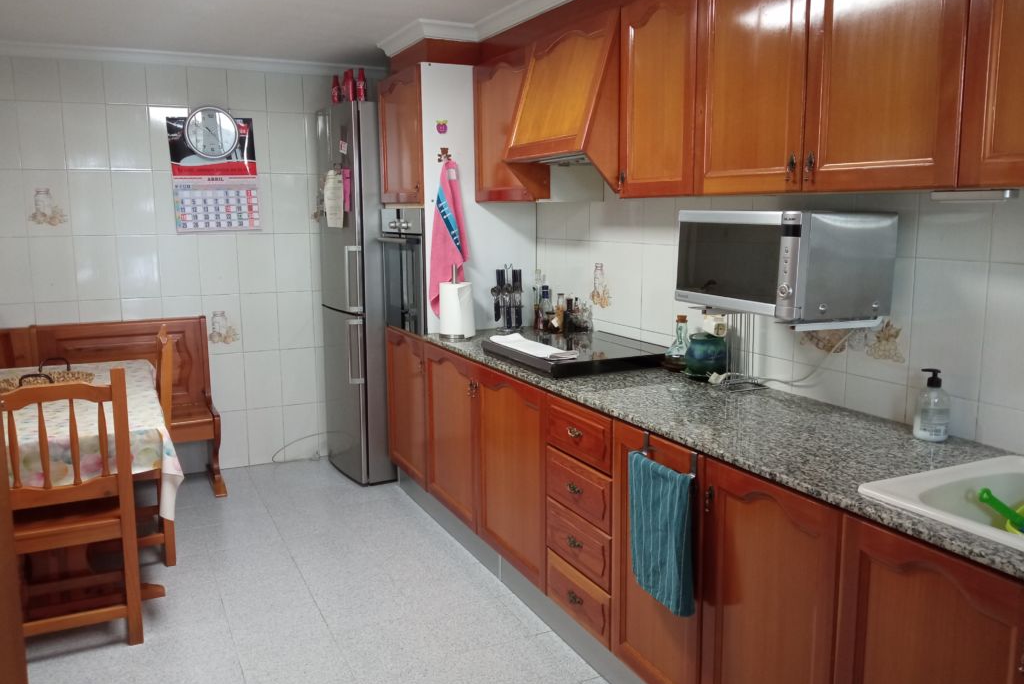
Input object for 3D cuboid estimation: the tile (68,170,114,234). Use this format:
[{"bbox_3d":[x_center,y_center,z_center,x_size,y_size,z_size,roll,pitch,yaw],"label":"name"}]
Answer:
[{"bbox_3d":[-2.159,-0.714,4.112,0.198,0.332,0.010,-5,10,-26],"label":"tile"}]

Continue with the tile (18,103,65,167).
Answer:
[{"bbox_3d":[-2.339,-1.027,3.963,0.200,0.334,0.010,-5,10,-26],"label":"tile"}]

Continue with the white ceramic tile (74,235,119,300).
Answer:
[{"bbox_3d":[-2.158,-0.383,4.160,0.200,0.334,0.010,-5,10,-26],"label":"white ceramic tile"}]

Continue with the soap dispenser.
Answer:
[{"bbox_3d":[1.058,0.153,2.002,0.085,0.176,0.085,3,10,19],"label":"soap dispenser"}]

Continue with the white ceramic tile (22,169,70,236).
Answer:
[{"bbox_3d":[-2.339,-0.698,4.023,0.200,0.334,0.010,-5,10,-26],"label":"white ceramic tile"}]

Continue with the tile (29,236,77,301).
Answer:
[{"bbox_3d":[-2.358,-0.375,4.117,0.200,0.333,0.010,-4,10,-22],"label":"tile"}]

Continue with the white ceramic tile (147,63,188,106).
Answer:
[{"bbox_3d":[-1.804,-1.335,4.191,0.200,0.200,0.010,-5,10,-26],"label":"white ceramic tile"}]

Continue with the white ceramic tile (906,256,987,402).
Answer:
[{"bbox_3d":[1.098,-0.036,2.014,0.010,0.333,0.200,-5,10,-26],"label":"white ceramic tile"}]

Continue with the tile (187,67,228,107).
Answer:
[{"bbox_3d":[-1.622,-1.355,4.272,0.200,0.212,0.010,-5,10,-26],"label":"tile"}]

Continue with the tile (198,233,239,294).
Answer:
[{"bbox_3d":[-1.620,-0.426,4.422,0.200,0.334,0.010,-5,10,-26],"label":"tile"}]

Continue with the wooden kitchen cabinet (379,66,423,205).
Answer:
[{"bbox_3d":[-0.274,-0.992,3.958,0.591,0.606,0.617,-5,10,-26],"label":"wooden kitchen cabinet"}]

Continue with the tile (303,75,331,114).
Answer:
[{"bbox_3d":[-1.088,-1.404,4.533,0.190,0.215,0.010,-5,10,-26],"label":"tile"}]

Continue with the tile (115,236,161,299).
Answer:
[{"bbox_3d":[-1.979,-0.397,4.246,0.200,0.334,0.010,-5,10,-26],"label":"tile"}]

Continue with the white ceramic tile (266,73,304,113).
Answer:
[{"bbox_3d":[-1.253,-1.375,4.417,0.200,0.204,0.010,-4,10,-22],"label":"white ceramic tile"}]

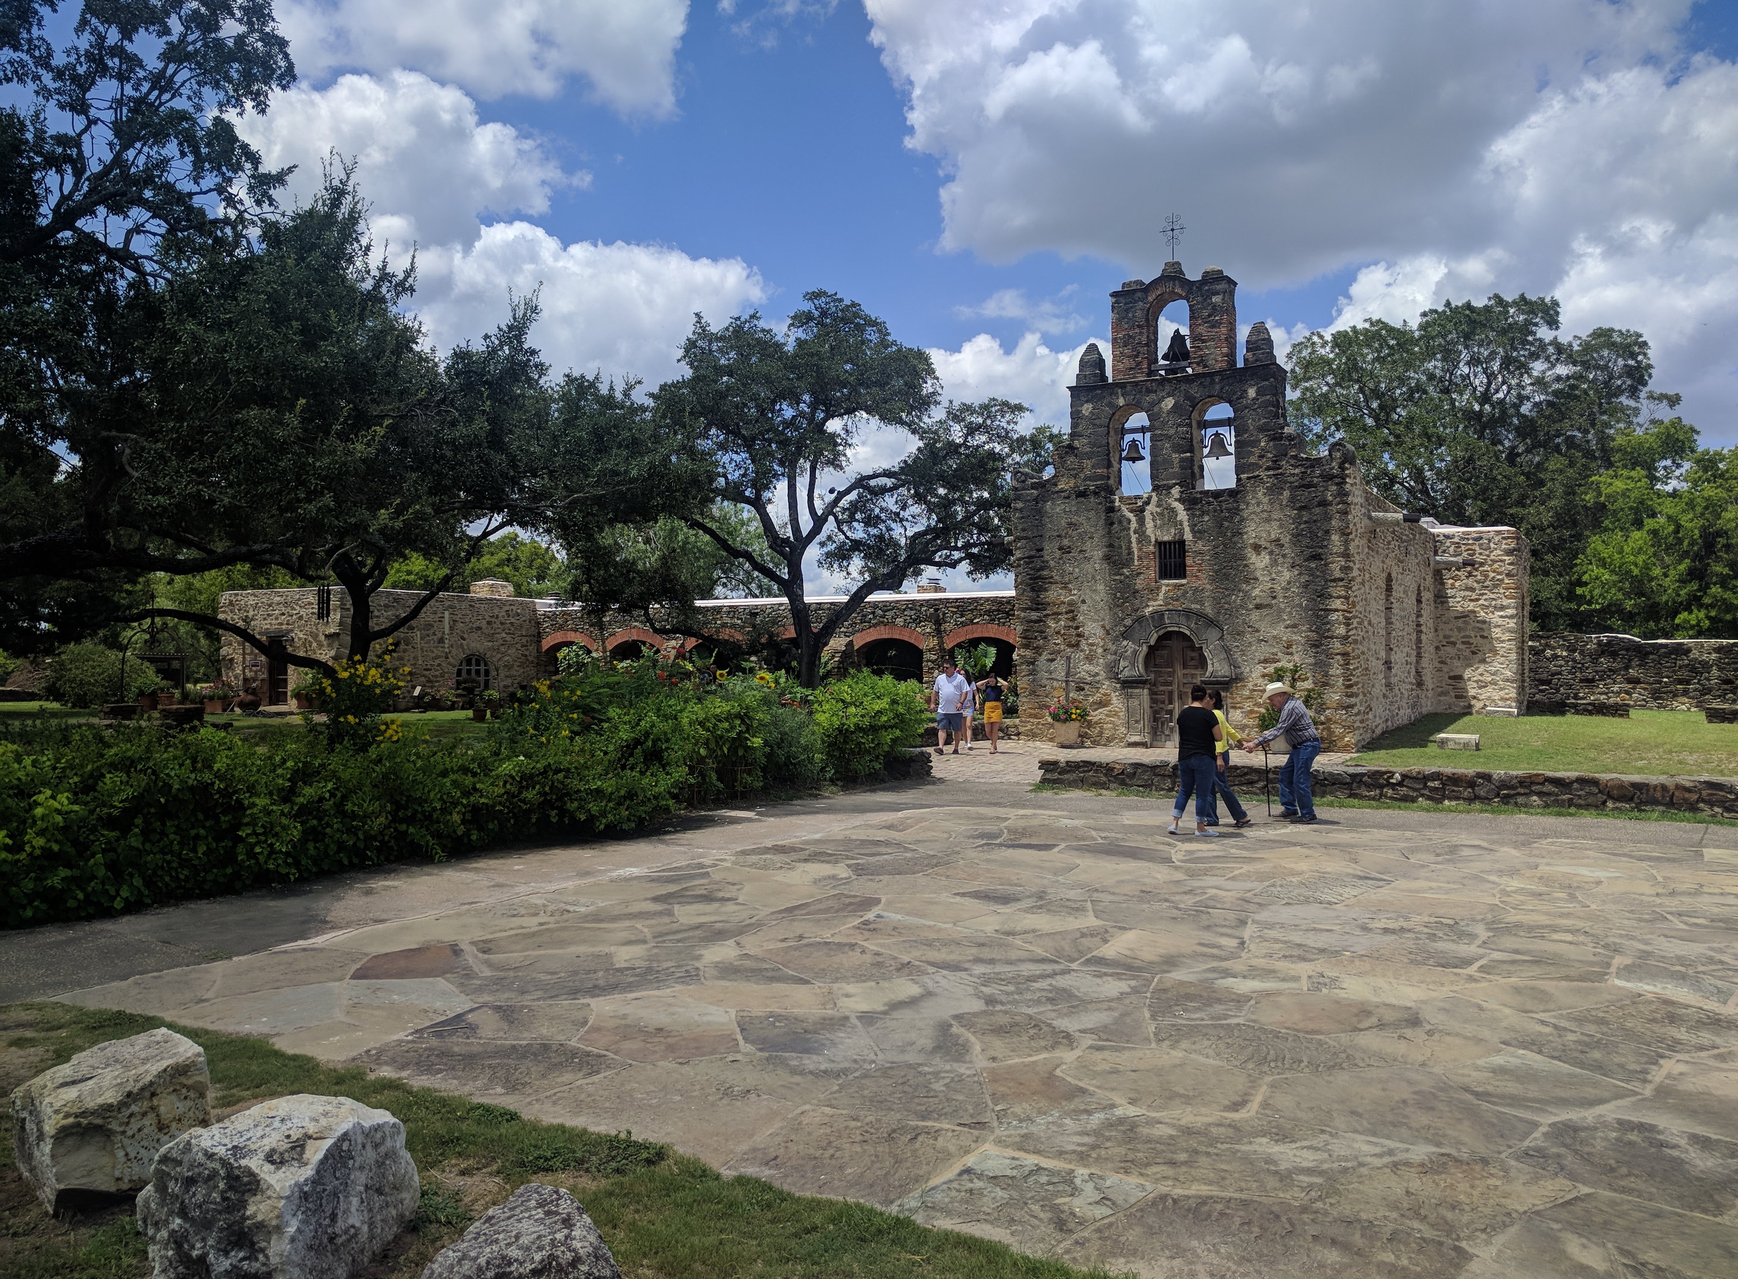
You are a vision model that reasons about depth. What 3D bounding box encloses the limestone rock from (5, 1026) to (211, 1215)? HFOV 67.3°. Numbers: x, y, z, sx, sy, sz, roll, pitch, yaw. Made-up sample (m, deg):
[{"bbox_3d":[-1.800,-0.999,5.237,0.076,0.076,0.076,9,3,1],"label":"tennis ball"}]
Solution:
[{"bbox_3d":[-2.420,1.514,4.167,0.500,0.410,0.500,1,-2,-43],"label":"limestone rock"}]

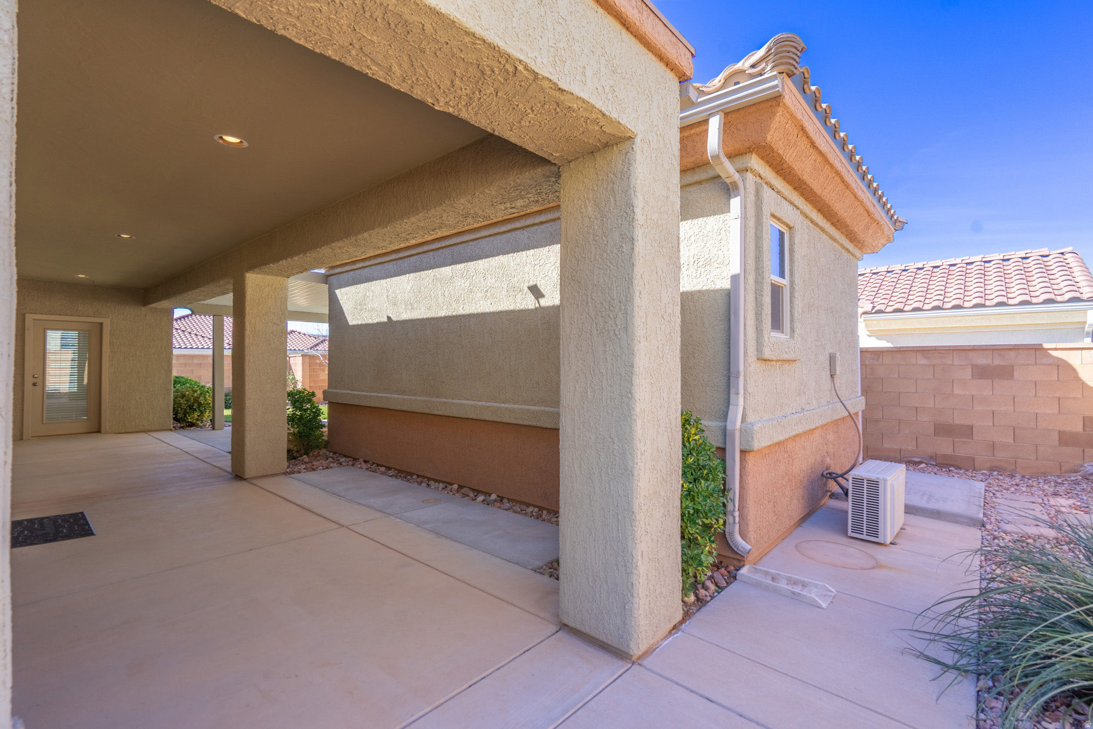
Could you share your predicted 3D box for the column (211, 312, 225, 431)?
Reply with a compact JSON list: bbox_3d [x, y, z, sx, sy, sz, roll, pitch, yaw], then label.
[{"bbox_3d":[-6.548,0.171,9.713,0.150,2.257,0.150,0,0,41],"label":"column"}]

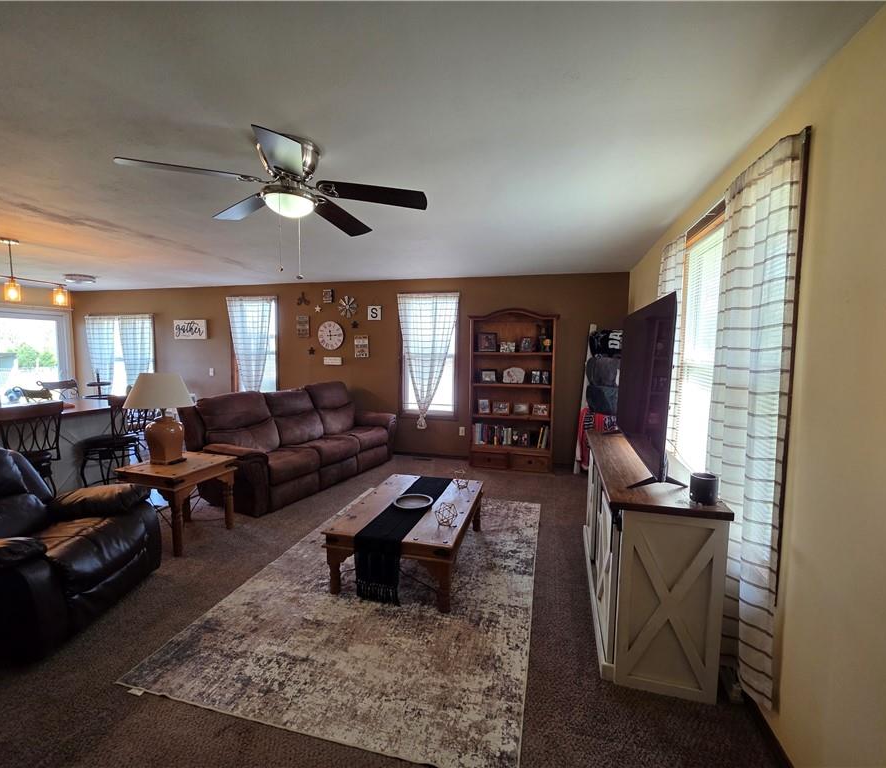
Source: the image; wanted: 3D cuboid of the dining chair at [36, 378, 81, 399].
[{"bbox_3d":[-5.030,0.483,5.229,0.530,1.020,0.460,0,4,-3],"label":"dining chair"}]

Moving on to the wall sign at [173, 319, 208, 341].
[{"bbox_3d":[-3.824,-0.817,5.796,0.567,0.287,0.040,1,4,11],"label":"wall sign"}]

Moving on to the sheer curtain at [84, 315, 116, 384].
[{"bbox_3d":[-5.461,-0.356,6.122,0.605,1.463,0.090,1,4,11],"label":"sheer curtain"}]

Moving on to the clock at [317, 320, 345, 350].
[{"bbox_3d":[-1.651,-0.711,5.685,0.434,0.434,0.051,2,5,15],"label":"clock"}]

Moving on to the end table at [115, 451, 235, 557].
[{"bbox_3d":[-2.054,0.912,3.013,0.581,0.586,0.581,2,5,15],"label":"end table"}]

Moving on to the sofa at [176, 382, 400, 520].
[{"bbox_3d":[-1.587,0.570,4.516,1.040,1.030,2.202,3,5,26],"label":"sofa"}]

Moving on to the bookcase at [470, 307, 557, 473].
[{"bbox_3d":[0.858,0.068,4.800,1.067,1.949,0.336,1,4,11],"label":"bookcase"}]

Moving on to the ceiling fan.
[{"bbox_3d":[-0.749,-0.993,1.926,1.303,0.323,1.303,2,5,15],"label":"ceiling fan"}]

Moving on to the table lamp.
[{"bbox_3d":[-2.171,0.270,2.973,0.444,0.697,0.444,2,5,15],"label":"table lamp"}]

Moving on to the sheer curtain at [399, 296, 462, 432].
[{"bbox_3d":[-0.217,-0.295,5.294,0.874,1.865,0.081,2,5,15],"label":"sheer curtain"}]

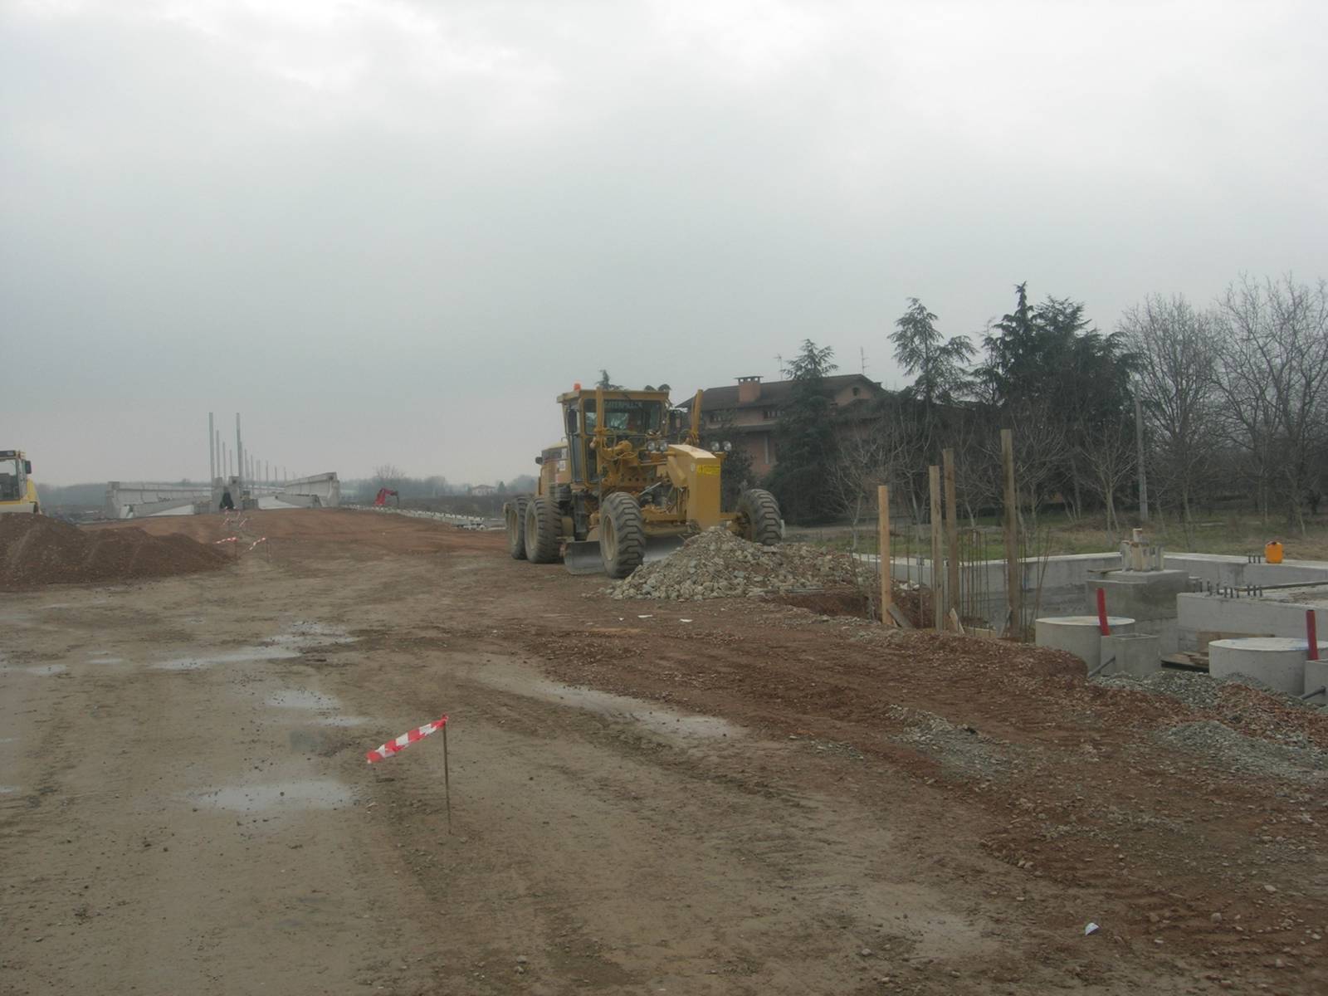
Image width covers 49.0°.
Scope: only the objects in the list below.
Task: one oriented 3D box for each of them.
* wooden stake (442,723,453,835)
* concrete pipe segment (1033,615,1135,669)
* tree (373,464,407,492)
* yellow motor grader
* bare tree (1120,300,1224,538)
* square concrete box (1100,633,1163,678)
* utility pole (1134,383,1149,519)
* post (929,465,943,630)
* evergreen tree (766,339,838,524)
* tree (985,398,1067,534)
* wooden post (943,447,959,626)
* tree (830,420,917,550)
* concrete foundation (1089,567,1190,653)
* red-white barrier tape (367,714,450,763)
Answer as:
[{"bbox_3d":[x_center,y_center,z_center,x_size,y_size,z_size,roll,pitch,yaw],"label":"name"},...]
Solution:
[{"bbox_3d":[-0.982,1.261,6.600,0.018,0.530,0.018,-3,1,0],"label":"wooden stake"},{"bbox_3d":[4.756,1.703,16.403,1.120,0.640,1.120,-1,0,16],"label":"concrete pipe segment"},{"bbox_3d":[-65.760,-4.110,350.000,8.200,8.200,8.200,-1,1,0],"label":"tree"},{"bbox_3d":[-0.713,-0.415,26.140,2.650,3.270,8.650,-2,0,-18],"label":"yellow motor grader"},{"bbox_3d":[18.369,-3.036,53.000,3.800,8.700,3.800,-1,1,0],"label":"bare tree"},{"bbox_3d":[5.114,1.742,15.981,0.470,0.470,0.470,-1,0,-12],"label":"square concrete box"},{"bbox_3d":[19.621,-1.815,60.000,0.310,5.600,0.310,-1,0,0],"label":"utility pole"},{"bbox_3d":[2.850,0.539,15.207,0.105,1.750,0.085,-2,0,-14],"label":"post"},{"bbox_3d":[7.411,-3.553,78.000,3.800,9.822,3.800,-1,0,0],"label":"evergreen tree"},{"bbox_3d":[11.724,-1.037,47.000,2.700,4.250,2.700,-1,1,0],"label":"tree"},{"bbox_3d":[2.957,0.422,15.000,0.100,1.860,0.060,-2,1,0],"label":"wooden post"},{"bbox_3d":[5.607,-0.389,39.000,2.350,3.600,2.300,-1,1,0],"label":"tree"},{"bbox_3d":[6.057,1.460,18.633,0.800,1.000,0.980,-2,1,-33],"label":"concrete foundation"},{"bbox_3d":[-1.163,1.092,6.600,0.370,0.220,0.070,-1,1,0],"label":"red-white barrier tape"}]

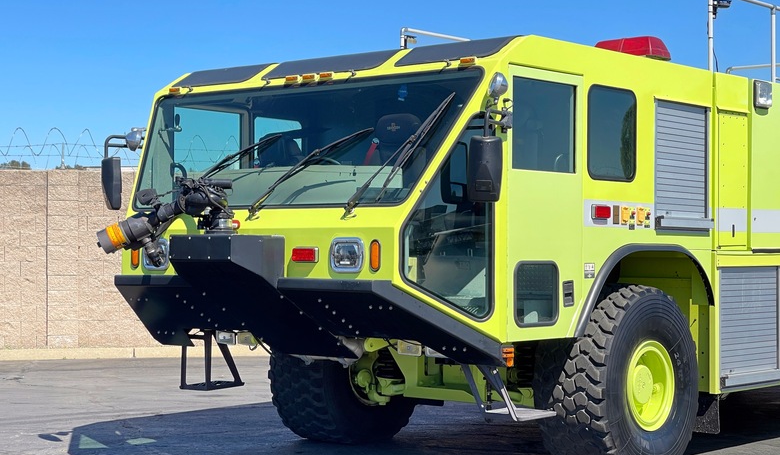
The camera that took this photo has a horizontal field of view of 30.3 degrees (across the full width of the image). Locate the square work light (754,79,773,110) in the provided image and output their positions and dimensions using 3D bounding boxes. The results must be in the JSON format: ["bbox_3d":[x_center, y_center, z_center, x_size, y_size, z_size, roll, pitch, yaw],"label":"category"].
[{"bbox_3d":[2.850,-1.021,11.096,0.075,0.200,0.210,-1,-1,40],"label":"square work light"}]

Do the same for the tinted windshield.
[{"bbox_3d":[-0.713,-0.541,9.451,2.950,0.965,0.060,-1,-29,40],"label":"tinted windshield"}]

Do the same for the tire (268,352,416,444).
[{"bbox_3d":[-0.366,1.117,11.879,0.580,1.345,1.360,-1,-1,40],"label":"tire"}]

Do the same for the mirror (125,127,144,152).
[{"bbox_3d":[-1.883,-0.641,10.630,0.100,0.165,0.150,1,-1,-30],"label":"mirror"}]

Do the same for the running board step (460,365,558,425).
[{"bbox_3d":[0.742,0.965,9.045,0.420,0.450,0.550,-1,-1,40],"label":"running board step"}]

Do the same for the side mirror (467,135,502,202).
[{"bbox_3d":[0.555,-0.343,8.353,0.200,0.390,0.110,0,-1,20],"label":"side mirror"}]

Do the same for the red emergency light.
[{"bbox_3d":[1.748,-1.305,10.605,0.540,0.180,0.290,-1,-1,40],"label":"red emergency light"}]

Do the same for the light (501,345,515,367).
[{"bbox_3d":[0.695,0.779,8.690,0.055,0.125,0.090,-1,-1,40],"label":"light"}]

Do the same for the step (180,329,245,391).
[{"bbox_3d":[-1.331,0.986,10.806,0.420,0.450,0.550,-1,-1,40],"label":"step"}]

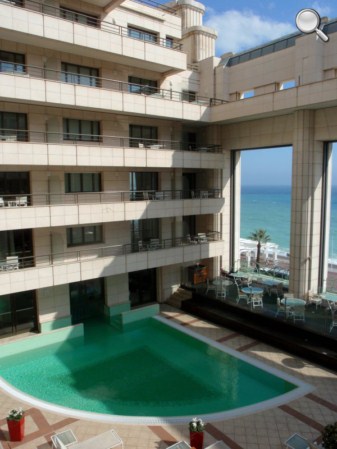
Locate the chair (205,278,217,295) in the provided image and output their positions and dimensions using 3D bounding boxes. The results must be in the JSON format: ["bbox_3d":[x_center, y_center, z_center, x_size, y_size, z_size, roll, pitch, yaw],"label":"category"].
[{"bbox_3d":[2.584,3.786,22.086,0.580,0.880,0.560,-1,6,2],"label":"chair"}]

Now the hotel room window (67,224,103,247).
[{"bbox_3d":[-4.708,0.678,20.772,2.191,1.086,0.150,-5,7,-37],"label":"hotel room window"}]

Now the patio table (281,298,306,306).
[{"bbox_3d":[6.221,4.218,18.065,1.220,0.740,1.220,-1,6,0],"label":"patio table"}]

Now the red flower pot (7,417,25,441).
[{"bbox_3d":[-4.814,6.475,11.514,0.380,0.670,0.380,-1,6,2],"label":"red flower pot"}]

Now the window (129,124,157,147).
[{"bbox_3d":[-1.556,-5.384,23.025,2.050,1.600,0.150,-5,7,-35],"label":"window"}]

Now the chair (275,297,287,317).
[{"bbox_3d":[5.639,4.139,18.227,0.580,0.880,0.560,0,6,5],"label":"chair"}]

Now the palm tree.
[{"bbox_3d":[17.144,5.318,68.460,4.000,9.000,4.000,0,6,11],"label":"palm tree"}]

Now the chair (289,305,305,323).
[{"bbox_3d":[6.181,4.209,17.471,0.560,0.880,0.580,-1,6,-4],"label":"chair"}]

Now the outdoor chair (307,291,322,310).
[{"bbox_3d":[7.758,4.009,19.334,0.580,0.890,0.570,3,7,30],"label":"outdoor chair"}]

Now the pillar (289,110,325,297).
[{"bbox_3d":[7.831,-0.979,20.423,1.000,10.480,1.600,-6,8,-42],"label":"pillar"}]

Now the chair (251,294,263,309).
[{"bbox_3d":[4.728,4.017,19.620,0.570,0.880,0.580,-2,6,-8],"label":"chair"}]

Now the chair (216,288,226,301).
[{"bbox_3d":[3.065,3.867,21.231,0.560,0.880,0.580,0,6,4],"label":"chair"}]

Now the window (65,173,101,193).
[{"bbox_3d":[-4.733,-2.351,20.474,2.200,1.091,0.150,-5,7,-37],"label":"window"}]

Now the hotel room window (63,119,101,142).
[{"bbox_3d":[-4.891,-5.320,20.643,2.250,1.180,0.150,-5,7,-35],"label":"hotel room window"}]

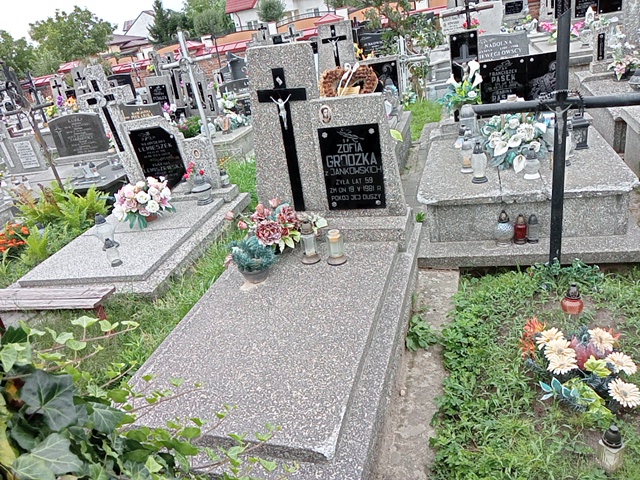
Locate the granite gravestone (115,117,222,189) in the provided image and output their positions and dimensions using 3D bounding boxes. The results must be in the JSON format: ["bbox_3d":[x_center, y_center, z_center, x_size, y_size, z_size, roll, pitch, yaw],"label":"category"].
[{"bbox_3d":[-1.254,-0.736,4.388,0.800,0.630,0.170,-2,25,17],"label":"granite gravestone"}]

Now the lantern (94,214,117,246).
[{"bbox_3d":[-1.515,-0.066,3.651,0.115,0.210,0.115,-2,25,17],"label":"lantern"}]

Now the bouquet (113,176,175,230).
[{"bbox_3d":[-1.340,-0.308,3.970,0.430,0.330,0.370,-2,25,17],"label":"bouquet"}]

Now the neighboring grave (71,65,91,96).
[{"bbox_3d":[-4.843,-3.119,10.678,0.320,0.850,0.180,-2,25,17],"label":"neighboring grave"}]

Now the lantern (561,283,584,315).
[{"bbox_3d":[1.191,0.270,2.440,0.107,0.148,0.107,-2,25,17],"label":"lantern"}]

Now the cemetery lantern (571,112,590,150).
[{"bbox_3d":[1.697,-0.717,3.343,0.100,0.225,0.100,-2,25,17],"label":"cemetery lantern"}]

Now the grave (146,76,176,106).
[{"bbox_3d":[-2.607,-2.435,8.757,0.450,0.650,0.170,-2,25,17],"label":"grave"}]

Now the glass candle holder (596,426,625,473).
[{"bbox_3d":[0.935,0.656,1.648,0.075,0.180,0.075,-2,25,17],"label":"glass candle holder"}]

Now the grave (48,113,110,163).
[{"bbox_3d":[-2.670,-1.193,5.827,0.580,0.480,0.100,-4,25,13],"label":"grave"}]

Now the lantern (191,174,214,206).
[{"bbox_3d":[-0.946,-0.399,4.153,0.140,0.220,0.140,-2,25,17],"label":"lantern"}]

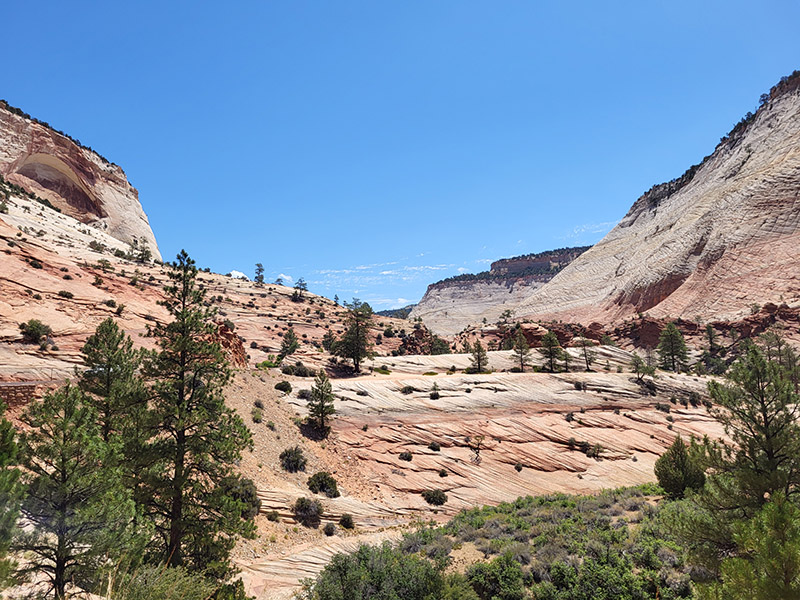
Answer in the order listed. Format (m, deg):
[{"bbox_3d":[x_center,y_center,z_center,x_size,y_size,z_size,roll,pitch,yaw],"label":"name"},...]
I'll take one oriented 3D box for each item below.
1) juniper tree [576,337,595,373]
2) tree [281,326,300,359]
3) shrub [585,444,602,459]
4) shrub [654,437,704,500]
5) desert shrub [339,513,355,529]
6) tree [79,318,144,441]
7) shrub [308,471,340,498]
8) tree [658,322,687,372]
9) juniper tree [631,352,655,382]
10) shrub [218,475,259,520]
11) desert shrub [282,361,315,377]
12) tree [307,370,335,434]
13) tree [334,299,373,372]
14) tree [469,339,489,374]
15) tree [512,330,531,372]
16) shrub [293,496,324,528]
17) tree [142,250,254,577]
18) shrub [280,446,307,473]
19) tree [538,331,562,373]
[{"bbox_3d":[29.330,8.330,94.000,3.130,5.870,2.820,0,-2,0],"label":"juniper tree"},{"bbox_3d":[-17.310,6.800,95.000,3.160,4.900,3.000,0,-2,0],"label":"tree"},{"bbox_3d":[25.760,20.170,80.000,2.350,1.830,2.280,0,-5,0],"label":"shrub"},{"bbox_3d":[20.000,11.900,43.000,3.510,4.480,3.400,0,-5,0],"label":"shrub"},{"bbox_3d":[-4.430,18.390,50.000,1.290,1.240,1.230,0,-2,0],"label":"desert shrub"},{"bbox_3d":[-18.240,5.460,38.000,4.090,8.590,3.970,0,-5,0],"label":"tree"},{"bbox_3d":[-7.290,17.810,58.000,3.030,2.640,2.940,0,-5,0],"label":"shrub"},{"bbox_3d":[44.600,7.750,98.000,5.220,8.150,4.960,0,-2,0],"label":"tree"},{"bbox_3d":[35.150,9.590,87.000,3.690,4.130,3.140,0,-2,0],"label":"juniper tree"},{"bbox_3d":[-12.990,16.210,49.000,3.470,3.220,3.120,0,-2,0],"label":"shrub"},{"bbox_3d":[-13.750,9.380,82.000,4.710,2.120,2.820,0,-2,0],"label":"desert shrub"},{"bbox_3d":[-8.880,11.580,68.000,2.880,7.160,2.800,0,-5,0],"label":"tree"},{"bbox_3d":[-7.750,5.760,98.000,6.390,12.050,6.200,0,-5,0],"label":"tree"},{"bbox_3d":[14.630,10.520,112.000,3.650,6.680,3.540,0,-5,0],"label":"tree"},{"bbox_3d":[19.210,8.020,95.000,3.160,6.880,3.000,0,-2,0],"label":"tree"},{"bbox_3d":[-7.740,18.080,51.000,2.500,2.450,2.380,0,-2,0],"label":"shrub"},{"bbox_3d":[-8.550,4.610,25.500,4.660,13.570,4.520,0,-5,0],"label":"tree"},{"bbox_3d":[-10.630,15.980,60.000,2.700,2.410,2.560,0,-2,0],"label":"shrub"},{"bbox_3d":[28.050,9.590,112.000,4.380,7.800,4.250,0,-5,0],"label":"tree"}]

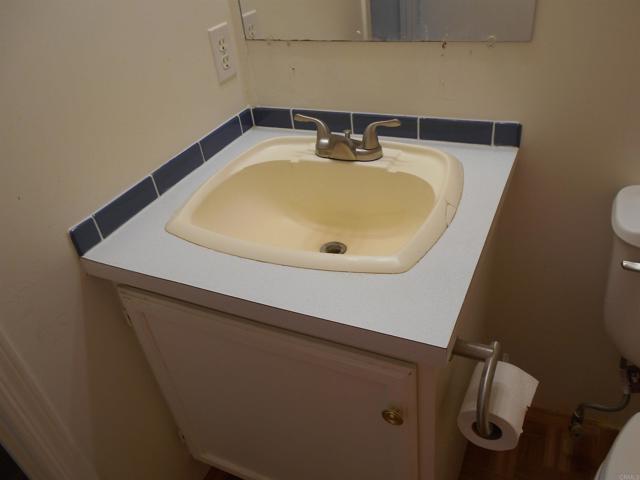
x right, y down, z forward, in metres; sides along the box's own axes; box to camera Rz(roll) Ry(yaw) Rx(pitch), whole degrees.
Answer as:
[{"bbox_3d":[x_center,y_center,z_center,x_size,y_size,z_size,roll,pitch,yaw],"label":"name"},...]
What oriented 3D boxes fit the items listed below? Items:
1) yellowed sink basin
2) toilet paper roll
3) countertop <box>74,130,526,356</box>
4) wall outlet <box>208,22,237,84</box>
[{"bbox_3d":[0.004,-0.027,0.936,0.505,0.178,0.428,10,39,25],"label":"yellowed sink basin"},{"bbox_3d":[0.270,0.256,0.745,0.094,0.096,0.102,10,39,25],"label":"toilet paper roll"},{"bbox_3d":[-0.007,-0.065,0.908,0.634,0.042,0.566,10,39,25],"label":"countertop"},{"bbox_3d":[-0.219,-0.416,1.075,0.008,0.114,0.070,10,39,25],"label":"wall outlet"}]

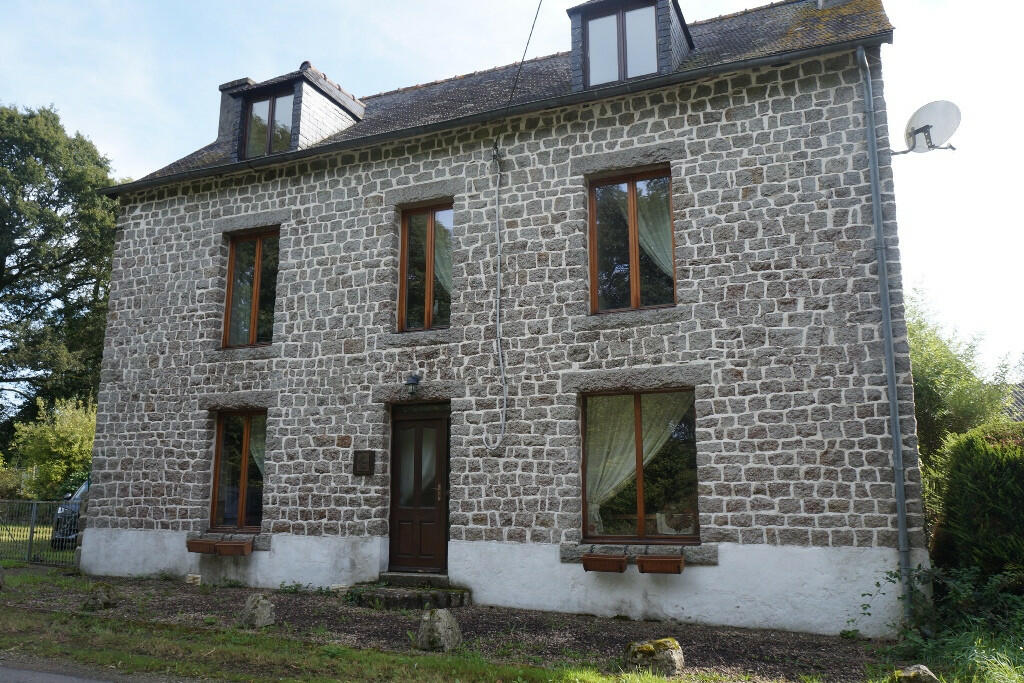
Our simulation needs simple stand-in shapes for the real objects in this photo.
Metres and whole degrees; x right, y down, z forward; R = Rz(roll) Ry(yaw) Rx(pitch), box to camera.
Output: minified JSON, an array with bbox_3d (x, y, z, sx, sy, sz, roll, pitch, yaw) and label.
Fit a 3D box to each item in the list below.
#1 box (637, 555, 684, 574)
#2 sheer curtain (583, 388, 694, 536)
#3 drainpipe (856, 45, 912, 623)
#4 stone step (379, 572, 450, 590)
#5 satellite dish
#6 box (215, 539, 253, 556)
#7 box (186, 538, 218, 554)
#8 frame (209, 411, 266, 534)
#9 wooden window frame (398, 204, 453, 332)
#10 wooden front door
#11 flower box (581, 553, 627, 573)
[{"bbox_3d":[1.751,2.625,9.057,0.520,0.170,0.180,-4,-12,22],"label":"box"},{"bbox_3d":[1.650,1.576,9.949,1.430,1.850,0.090,-4,-12,22],"label":"sheer curtain"},{"bbox_3d":[4.255,-0.299,8.724,0.140,6.680,0.180,-4,-12,22],"label":"drainpipe"},{"bbox_3d":[-1.291,3.301,10.616,1.060,0.160,0.300,-4,-12,22],"label":"stone step"},{"bbox_3d":[5.112,-2.571,9.270,0.470,0.680,0.700,8,-13,-34],"label":"satellite dish"},{"bbox_3d":[-4.167,3.122,11.530,0.570,0.165,0.180,-4,-12,22],"label":"box"},{"bbox_3d":[-4.686,3.143,11.740,0.570,0.165,0.180,-4,-12,22],"label":"box"},{"bbox_3d":[-4.172,2.033,12.013,1.180,1.860,0.100,-4,-12,22],"label":"frame"},{"bbox_3d":[-1.201,-1.083,11.370,0.990,1.900,0.100,-4,-12,22],"label":"wooden window frame"},{"bbox_3d":[-1.285,2.152,10.975,0.980,2.210,0.080,-4,-12,22],"label":"wooden front door"},{"bbox_3d":[1.137,2.673,9.306,0.520,0.170,0.180,-4,-12,22],"label":"flower box"}]

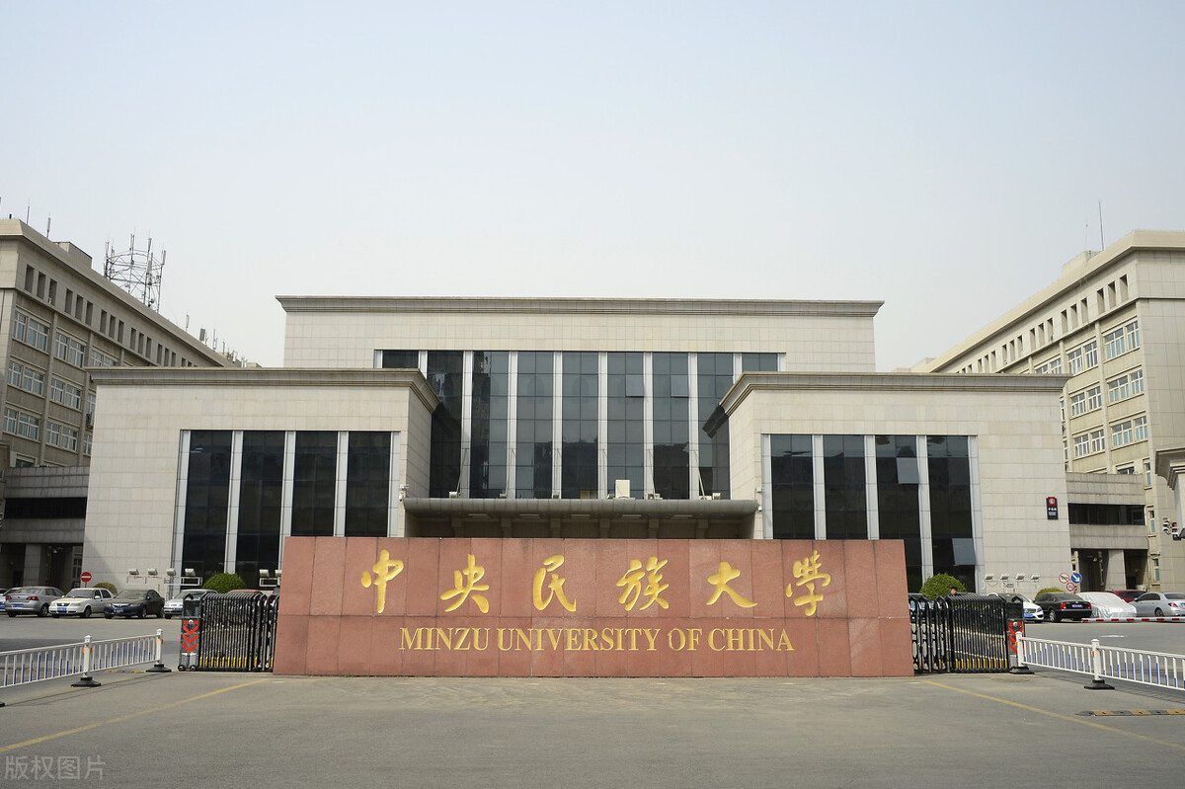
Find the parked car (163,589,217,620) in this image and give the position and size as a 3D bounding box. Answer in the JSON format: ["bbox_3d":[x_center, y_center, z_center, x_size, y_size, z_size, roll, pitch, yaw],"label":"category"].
[{"bbox_3d":[-19.728,10.531,46.597,1.740,1.450,4.400,0,-11,0],"label":"parked car"}]

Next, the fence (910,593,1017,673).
[{"bbox_3d":[7.327,4.782,18.519,2.250,1.530,0.550,0,-11,0],"label":"fence"}]

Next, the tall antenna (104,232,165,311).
[{"bbox_3d":[-43.318,-11.191,87.000,5.600,8.800,5.600,0,-11,0],"label":"tall antenna"}]

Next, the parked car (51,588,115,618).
[{"bbox_3d":[-25.260,10.522,46.695,1.700,1.440,4.600,0,-11,0],"label":"parked car"}]

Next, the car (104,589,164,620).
[{"bbox_3d":[-22.933,10.551,46.685,1.780,1.440,4.650,2,-11,-10],"label":"car"}]

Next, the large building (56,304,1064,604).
[{"bbox_3d":[-1.068,5.306,73.319,62.000,21.500,30.000,0,-11,0],"label":"large building"}]

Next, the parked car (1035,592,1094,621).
[{"bbox_3d":[24.059,11.048,48.270,1.750,1.460,4.750,0,-11,0],"label":"parked car"}]

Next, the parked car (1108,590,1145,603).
[{"bbox_3d":[31.000,12.082,53.851,1.800,1.500,4.500,0,-11,0],"label":"parked car"}]

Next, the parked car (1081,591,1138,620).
[{"bbox_3d":[25.999,10.941,47.896,1.800,1.450,4.600,0,-11,0],"label":"parked car"}]

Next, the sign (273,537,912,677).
[{"bbox_3d":[0.023,4.133,18.040,12.050,2.620,0.800,0,-11,0],"label":"sign"}]

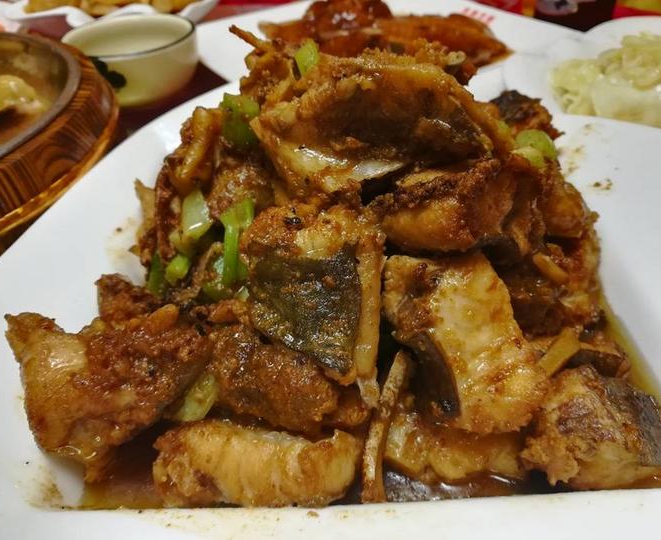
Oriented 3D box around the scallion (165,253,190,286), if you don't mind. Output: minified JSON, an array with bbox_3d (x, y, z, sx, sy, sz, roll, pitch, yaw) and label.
[{"bbox_3d":[-0.072,-0.001,0.255,0.010,0.011,0.016,24,84,-14],"label":"scallion"}]

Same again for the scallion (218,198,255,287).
[{"bbox_3d":[-0.043,-0.013,0.247,0.016,0.040,0.015,3,2,-10],"label":"scallion"}]

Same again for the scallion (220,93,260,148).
[{"bbox_3d":[-0.047,-0.077,0.280,0.020,0.029,0.015,0,15,-10],"label":"scallion"}]

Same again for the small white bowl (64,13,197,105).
[{"bbox_3d":[-0.178,-0.193,0.499,0.114,0.051,0.114,-1,42,1],"label":"small white bowl"}]

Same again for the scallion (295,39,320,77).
[{"bbox_3d":[-0.012,-0.112,0.285,0.012,0.021,0.010,11,21,-7],"label":"scallion"}]

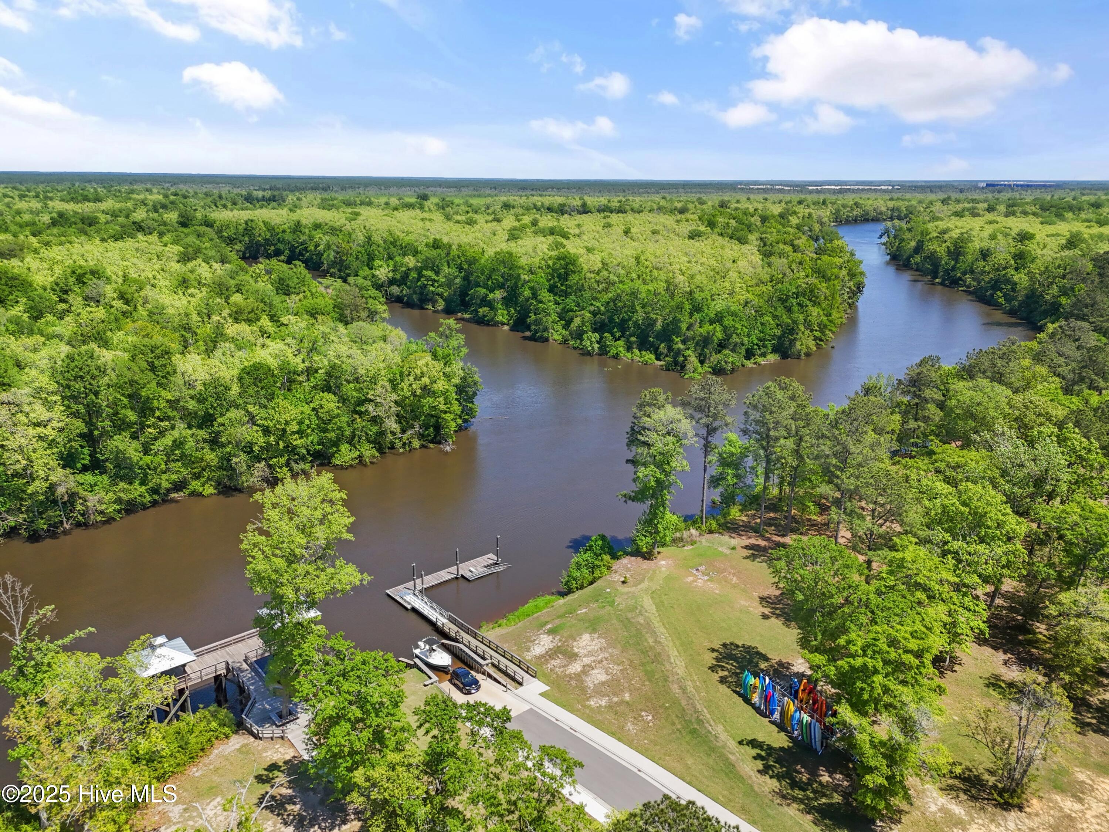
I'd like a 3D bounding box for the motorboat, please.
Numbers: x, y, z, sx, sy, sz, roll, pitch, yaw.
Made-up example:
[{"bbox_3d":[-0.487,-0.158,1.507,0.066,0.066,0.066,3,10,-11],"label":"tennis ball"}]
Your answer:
[{"bbox_3d":[-15.801,31.551,101.648,2.450,2.850,6.700,-16,21,-42],"label":"motorboat"}]

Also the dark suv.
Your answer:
[{"bbox_3d":[-11.192,33.026,96.386,1.960,1.700,4.900,-11,14,-33],"label":"dark suv"}]

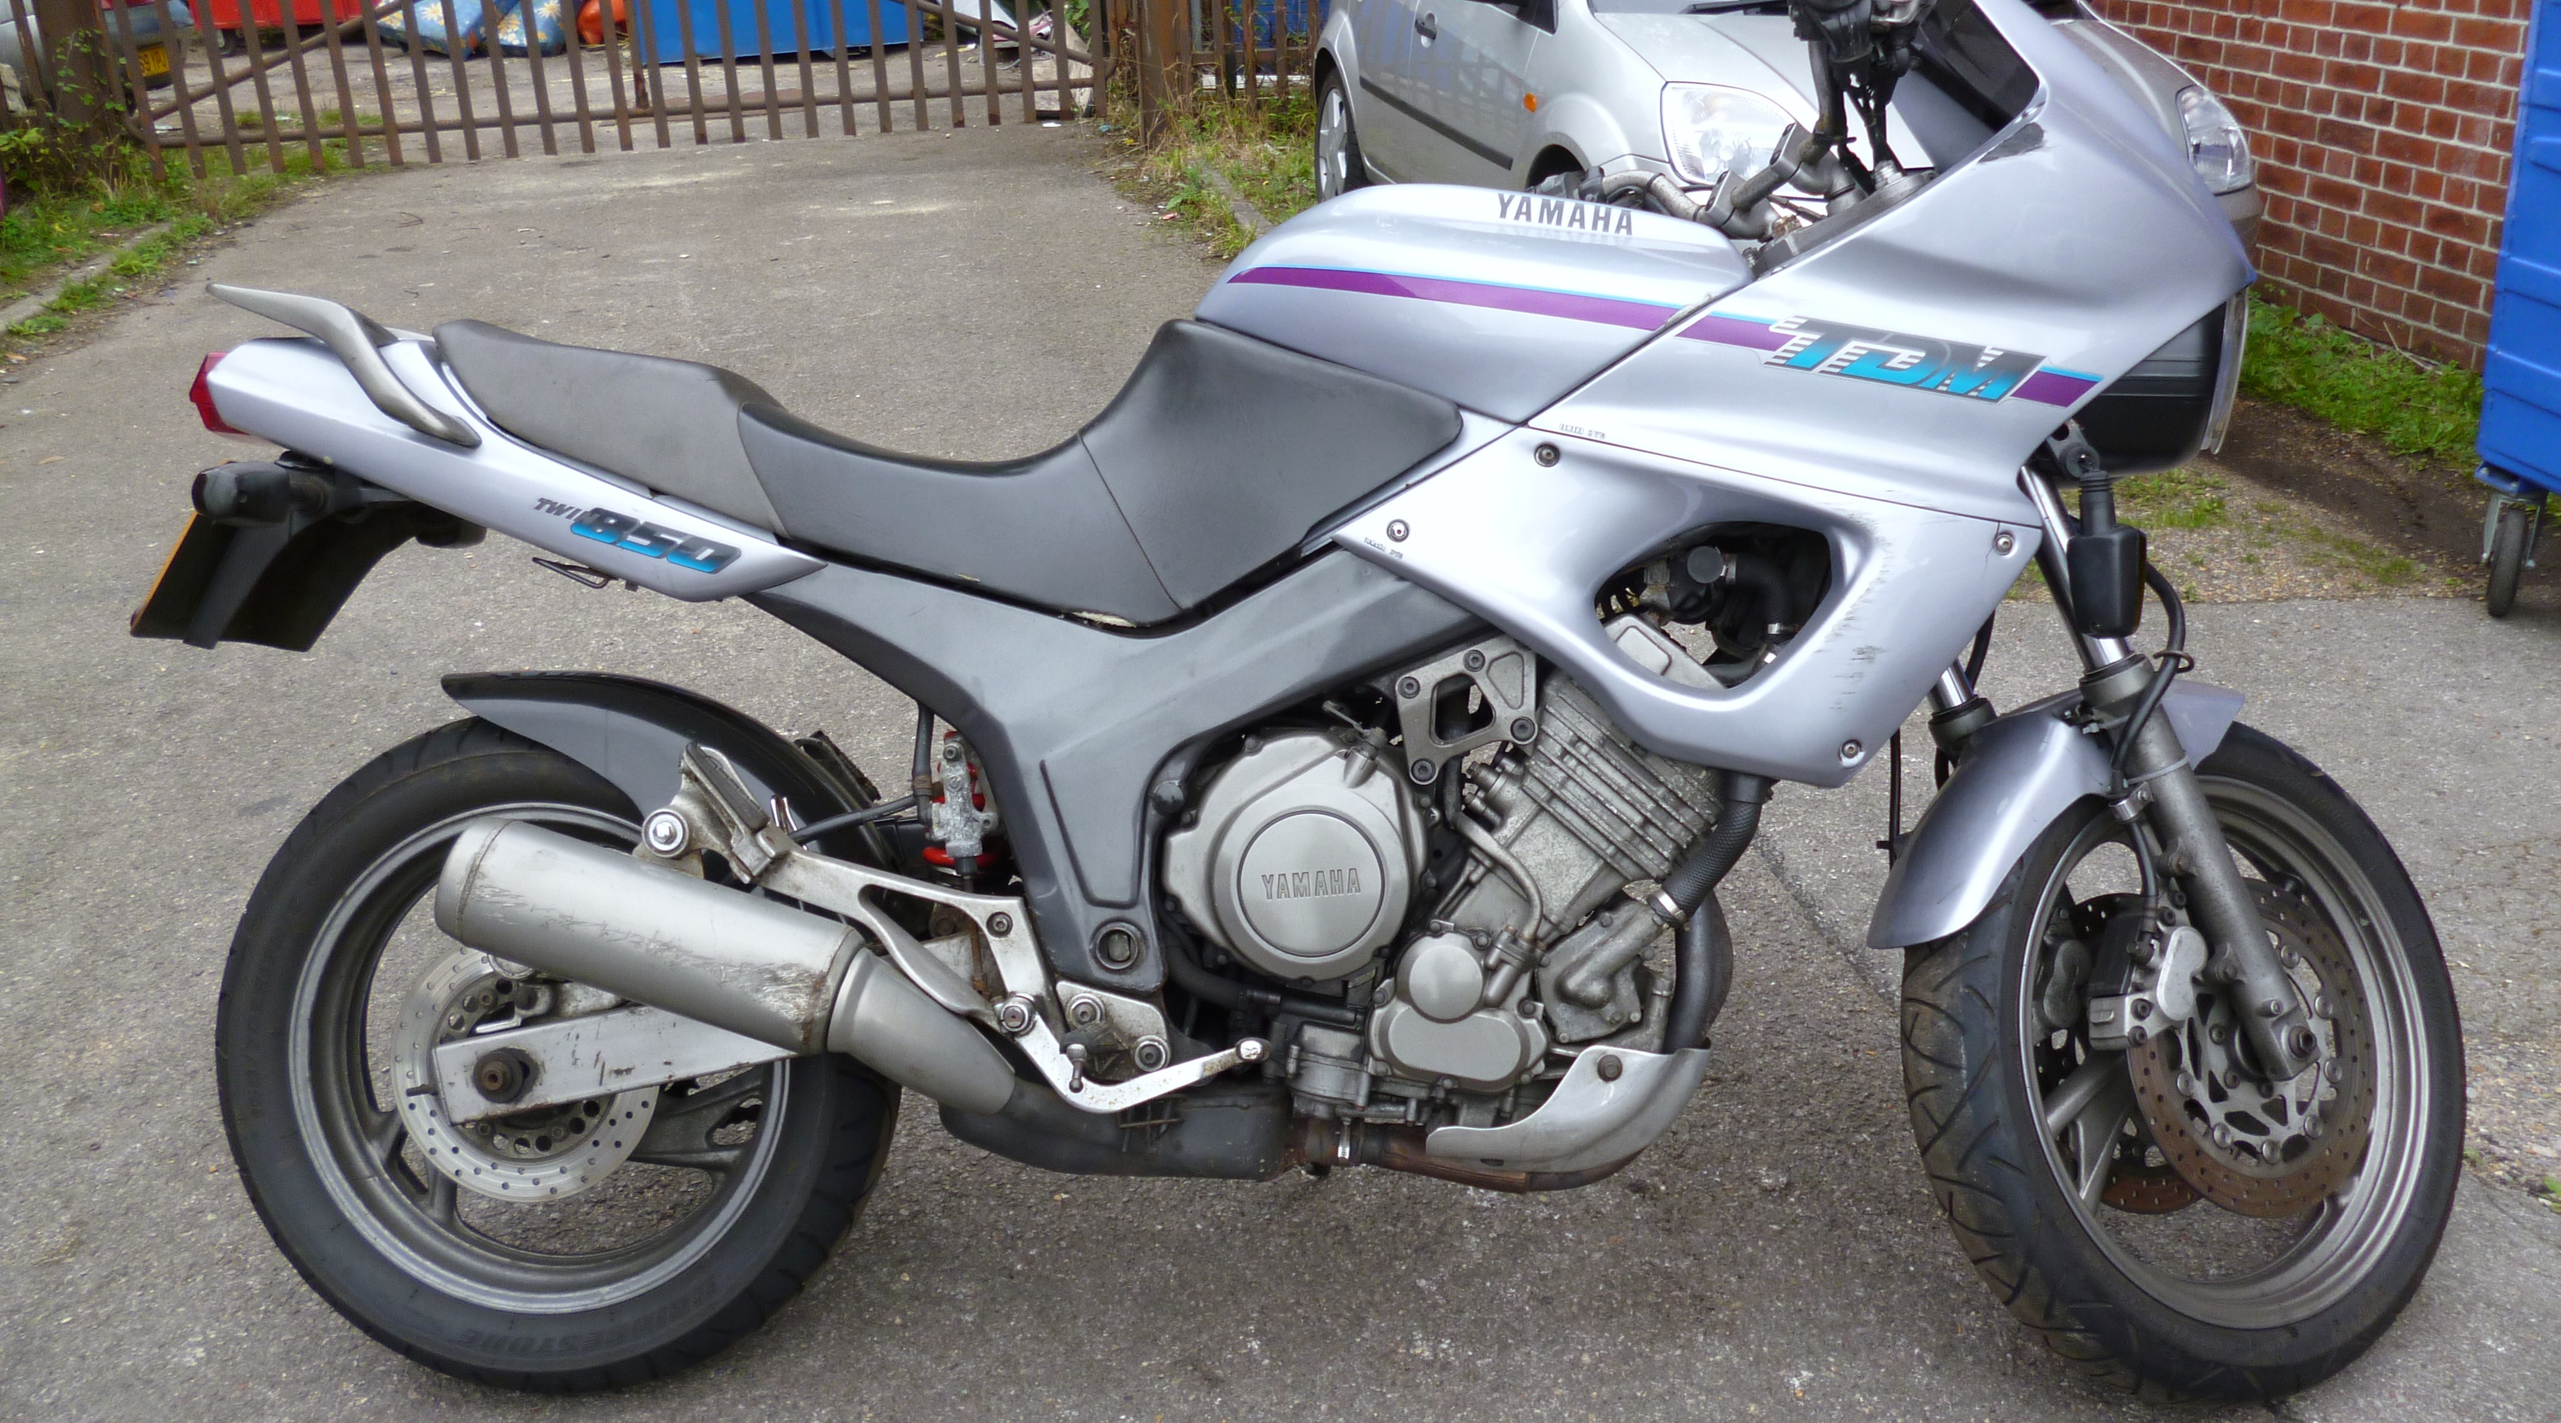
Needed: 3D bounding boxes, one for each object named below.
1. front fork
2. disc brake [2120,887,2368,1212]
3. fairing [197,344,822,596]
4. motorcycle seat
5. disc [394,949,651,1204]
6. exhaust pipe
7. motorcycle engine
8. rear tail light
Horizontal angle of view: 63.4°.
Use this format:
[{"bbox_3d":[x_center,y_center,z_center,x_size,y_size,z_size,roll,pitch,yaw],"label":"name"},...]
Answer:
[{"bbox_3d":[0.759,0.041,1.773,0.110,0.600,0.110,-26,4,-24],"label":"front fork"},{"bbox_3d":[0.855,0.294,1.822,0.298,0.298,0.030,2,-12,-23],"label":"disc brake"},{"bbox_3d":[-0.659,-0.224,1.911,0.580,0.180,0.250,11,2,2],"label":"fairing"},{"bbox_3d":[-0.309,-0.223,1.897,0.940,0.300,0.300,-1,1,2],"label":"motorcycle seat"},{"bbox_3d":[-0.669,0.314,1.840,0.245,0.245,0.025,-1,1,2],"label":"disc"},{"bbox_3d":[-0.460,0.213,1.722,0.510,0.140,0.120,17,2,2],"label":"exhaust pipe"},{"bbox_3d":[0.151,0.121,1.885,0.470,0.450,0.440,-1,1,2],"label":"motorcycle engine"},{"bbox_3d":[-0.961,-0.290,1.922,0.075,0.085,0.180,-1,1,2],"label":"rear tail light"}]

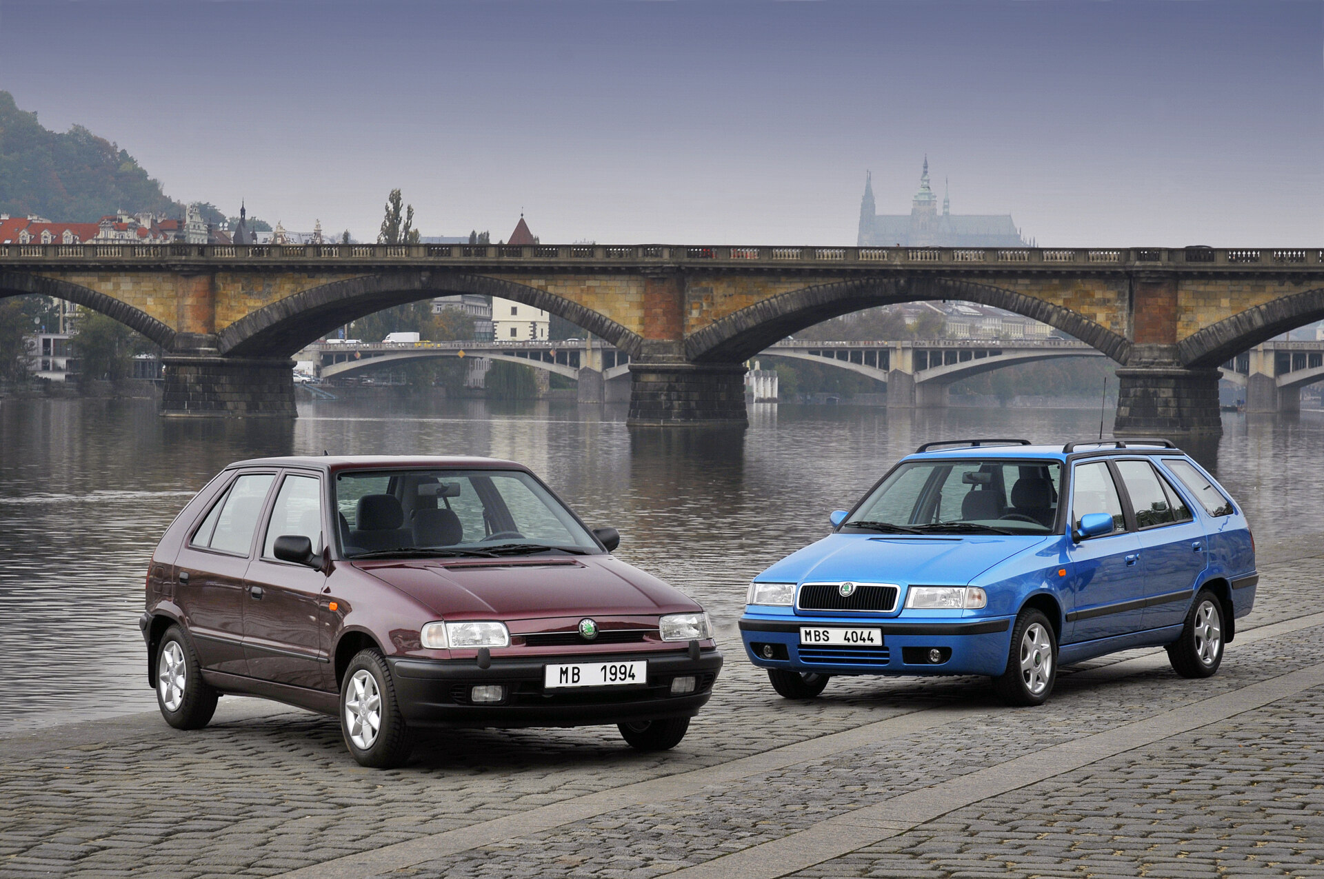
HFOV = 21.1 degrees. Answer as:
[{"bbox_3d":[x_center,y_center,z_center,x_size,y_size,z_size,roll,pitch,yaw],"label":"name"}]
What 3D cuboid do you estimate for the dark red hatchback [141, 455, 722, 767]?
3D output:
[{"bbox_3d":[-1.223,0.775,17.416,1.650,1.400,3.855,-1,0,-29],"label":"dark red hatchback"}]

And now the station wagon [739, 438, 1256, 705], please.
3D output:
[{"bbox_3d":[2.061,0.729,20.903,1.650,1.455,4.215,0,0,31],"label":"station wagon"}]

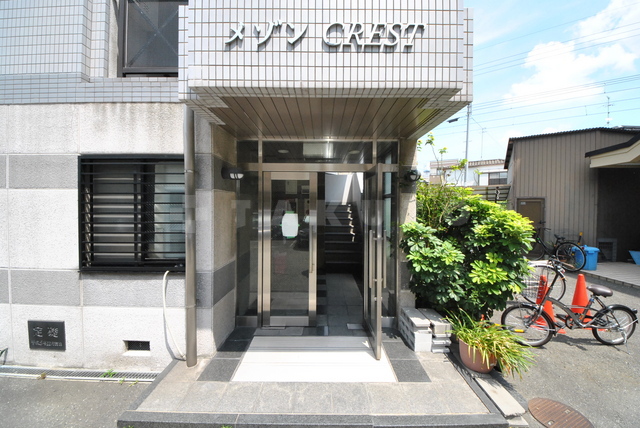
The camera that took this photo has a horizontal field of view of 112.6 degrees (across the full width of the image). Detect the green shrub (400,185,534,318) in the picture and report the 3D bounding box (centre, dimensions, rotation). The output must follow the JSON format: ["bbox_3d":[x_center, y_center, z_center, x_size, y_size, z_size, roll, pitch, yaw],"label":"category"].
[{"bbox_3d":[1.670,0.420,2.700,1.400,1.620,1.200,0,2,2],"label":"green shrub"}]

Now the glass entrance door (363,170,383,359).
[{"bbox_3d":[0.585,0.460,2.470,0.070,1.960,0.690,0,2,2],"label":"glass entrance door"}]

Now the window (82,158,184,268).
[{"bbox_3d":[-1.945,0.000,2.245,1.170,1.210,0.110,0,2,2],"label":"window"}]

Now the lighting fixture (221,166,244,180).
[{"bbox_3d":[-1.000,-0.465,2.460,0.190,0.160,0.170,0,2,2],"label":"lighting fixture"}]

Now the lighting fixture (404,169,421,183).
[{"bbox_3d":[1.145,-0.475,2.630,0.150,0.150,0.160,0,2,2],"label":"lighting fixture"}]

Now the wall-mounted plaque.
[{"bbox_3d":[-2.910,1.300,2.280,0.410,0.315,0.025,0,2,2],"label":"wall-mounted plaque"}]

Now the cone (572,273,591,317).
[{"bbox_3d":[3.790,1.236,3.100,0.370,0.700,0.370,0,2,2],"label":"cone"}]

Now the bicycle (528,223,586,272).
[{"bbox_3d":[6.040,0.810,5.580,0.570,1.080,1.780,0,2,9],"label":"bicycle"}]

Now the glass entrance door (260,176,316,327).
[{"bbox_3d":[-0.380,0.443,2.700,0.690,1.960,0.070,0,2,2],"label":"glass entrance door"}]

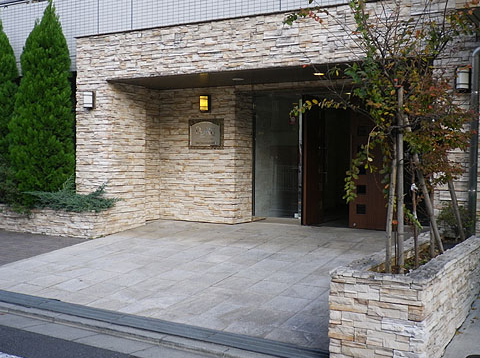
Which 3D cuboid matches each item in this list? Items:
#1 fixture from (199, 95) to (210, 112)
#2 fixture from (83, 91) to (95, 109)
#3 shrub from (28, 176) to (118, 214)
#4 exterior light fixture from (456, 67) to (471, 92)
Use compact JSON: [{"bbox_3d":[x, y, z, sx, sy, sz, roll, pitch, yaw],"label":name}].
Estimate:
[{"bbox_3d":[-0.560,-1.197,10.422,0.155,0.275,0.100,2,1,31],"label":"fixture"},{"bbox_3d":[-2.273,-1.179,9.798,0.155,0.275,0.100,2,1,31],"label":"fixture"},{"bbox_3d":[-2.540,0.228,9.845,1.500,0.500,0.750,2,1,31],"label":"shrub"},{"bbox_3d":[2.403,-1.058,7.004,0.155,0.275,0.100,2,1,31],"label":"exterior light fixture"}]

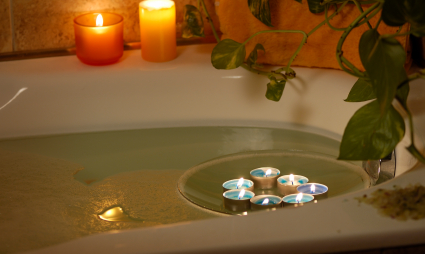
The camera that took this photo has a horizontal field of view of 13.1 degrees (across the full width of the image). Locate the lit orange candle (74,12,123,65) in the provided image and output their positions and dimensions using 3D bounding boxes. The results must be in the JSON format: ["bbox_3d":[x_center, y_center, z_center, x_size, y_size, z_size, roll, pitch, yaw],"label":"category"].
[{"bbox_3d":[-0.155,-0.121,2.550,0.068,0.058,0.068,-1,20,0],"label":"lit orange candle"}]

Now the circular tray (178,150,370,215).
[{"bbox_3d":[0.077,0.082,2.284,0.237,0.026,0.237,-1,20,0],"label":"circular tray"}]

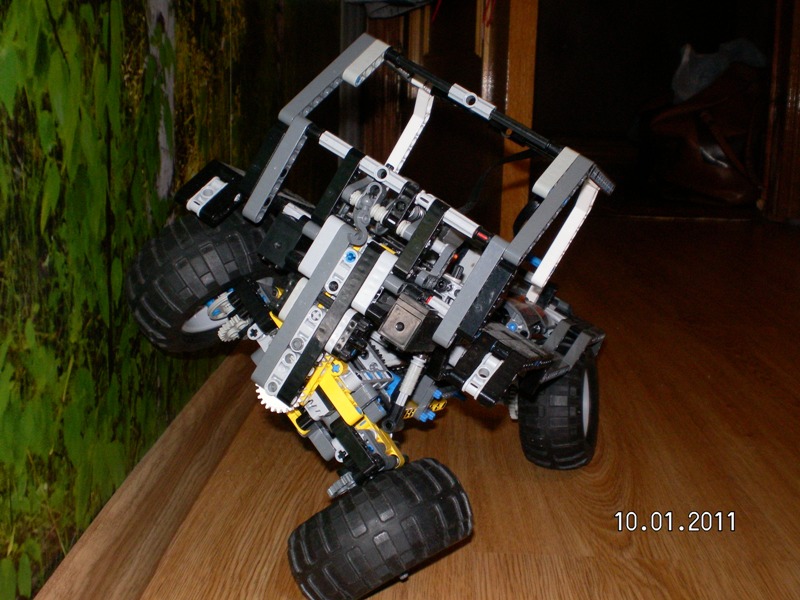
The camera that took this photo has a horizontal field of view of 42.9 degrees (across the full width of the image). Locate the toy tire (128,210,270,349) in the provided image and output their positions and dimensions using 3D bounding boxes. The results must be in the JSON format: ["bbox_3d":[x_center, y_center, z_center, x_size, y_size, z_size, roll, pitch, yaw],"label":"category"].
[{"bbox_3d":[-0.094,-0.011,0.535,0.095,0.044,0.095,-39,-20,28],"label":"toy tire"}]

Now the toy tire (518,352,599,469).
[{"bbox_3d":[0.114,0.073,0.720,0.044,0.095,0.095,0,10,19],"label":"toy tire"}]

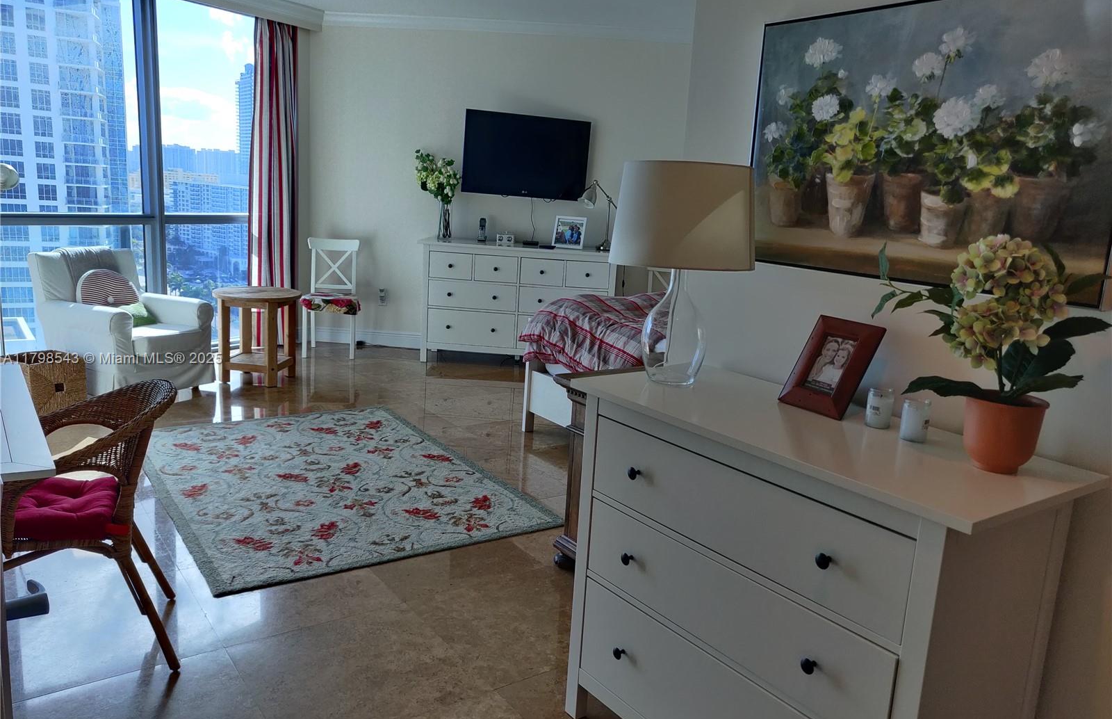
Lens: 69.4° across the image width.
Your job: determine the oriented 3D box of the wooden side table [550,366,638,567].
[{"bbox_3d":[0.377,0.453,3.002,0.641,0.742,0.520,-5,14,-35],"label":"wooden side table"}]

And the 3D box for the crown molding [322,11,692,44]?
[{"bbox_3d":[-0.375,-2.749,6.632,3.150,0.110,0.090,4,11,3],"label":"crown molding"}]

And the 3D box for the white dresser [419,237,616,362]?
[{"bbox_3d":[-0.287,-0.442,6.660,1.641,0.974,0.497,4,11,6],"label":"white dresser"}]

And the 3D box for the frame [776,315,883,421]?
[{"bbox_3d":[0.660,0.022,1.915,0.041,0.241,0.197,29,-4,-31],"label":"frame"}]

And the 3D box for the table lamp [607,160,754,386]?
[{"bbox_3d":[0.325,-0.215,2.082,0.371,0.561,0.371,3,11,-1],"label":"table lamp"}]

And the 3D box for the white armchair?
[{"bbox_3d":[-2.699,-0.204,5.009,0.820,0.880,0.760,9,12,26],"label":"white armchair"}]

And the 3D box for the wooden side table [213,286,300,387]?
[{"bbox_3d":[-2.104,-0.164,5.667,0.560,0.628,0.560,3,11,-3],"label":"wooden side table"}]

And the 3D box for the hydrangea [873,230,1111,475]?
[{"bbox_3d":[0.806,-0.007,1.484,0.410,0.436,0.348,10,13,29],"label":"hydrangea"}]

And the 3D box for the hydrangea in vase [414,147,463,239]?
[{"bbox_3d":[-0.960,-1.341,6.575,0.375,0.751,0.320,4,11,6],"label":"hydrangea in vase"}]

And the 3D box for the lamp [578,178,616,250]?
[{"bbox_3d":[0.342,-1.165,6.501,0.340,0.578,0.180,4,11,6],"label":"lamp"}]

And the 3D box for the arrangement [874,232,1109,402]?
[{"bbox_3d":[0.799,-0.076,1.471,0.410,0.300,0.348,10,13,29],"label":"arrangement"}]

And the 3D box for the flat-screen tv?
[{"bbox_3d":[-0.250,-1.673,6.608,1.049,0.642,0.080,0,14,-16],"label":"flat-screen tv"}]

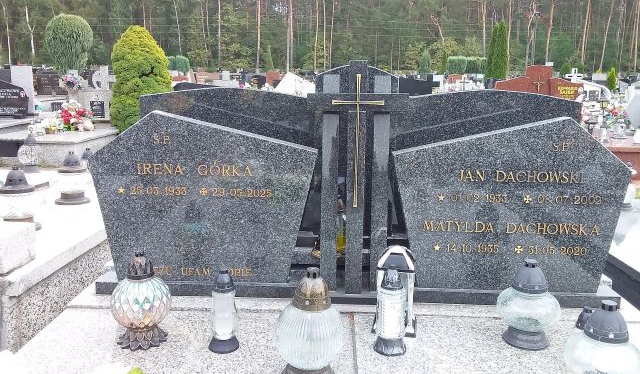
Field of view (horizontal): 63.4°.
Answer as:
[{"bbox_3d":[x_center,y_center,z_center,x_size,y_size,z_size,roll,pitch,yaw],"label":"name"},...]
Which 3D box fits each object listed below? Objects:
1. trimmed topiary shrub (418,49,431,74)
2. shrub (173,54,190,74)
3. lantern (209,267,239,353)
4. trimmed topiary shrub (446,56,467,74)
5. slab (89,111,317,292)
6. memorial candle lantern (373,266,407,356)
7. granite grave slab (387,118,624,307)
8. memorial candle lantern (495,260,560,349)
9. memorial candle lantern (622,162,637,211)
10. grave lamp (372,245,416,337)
[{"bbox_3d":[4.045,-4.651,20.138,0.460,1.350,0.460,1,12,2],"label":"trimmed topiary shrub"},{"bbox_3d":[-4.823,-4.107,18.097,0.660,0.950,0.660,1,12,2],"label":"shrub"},{"bbox_3d":[-0.293,0.372,1.569,0.094,0.241,0.094,1,12,2],"label":"lantern"},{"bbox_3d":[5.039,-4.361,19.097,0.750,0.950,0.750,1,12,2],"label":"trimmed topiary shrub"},{"bbox_3d":[-0.432,0.042,1.945,0.835,0.639,0.085,1,8,2],"label":"slab"},{"bbox_3d":[0.212,0.358,1.528,0.096,0.255,0.096,0,13,0],"label":"memorial candle lantern"},{"bbox_3d":[0.689,0.064,1.927,0.844,0.640,0.085,1,8,2],"label":"granite grave slab"},{"bbox_3d":[0.638,0.348,1.583,0.184,0.257,0.184,0,13,0],"label":"memorial candle lantern"},{"bbox_3d":[1.778,-0.004,2.980,0.094,0.278,0.094,8,15,31],"label":"memorial candle lantern"},{"bbox_3d":[0.245,0.319,1.663,0.138,0.275,0.138,3,13,11],"label":"grave lamp"}]

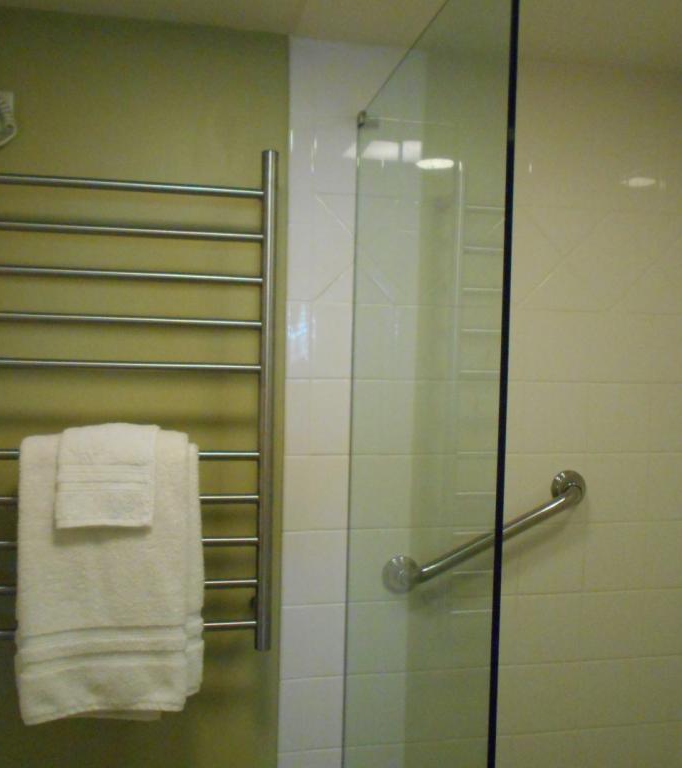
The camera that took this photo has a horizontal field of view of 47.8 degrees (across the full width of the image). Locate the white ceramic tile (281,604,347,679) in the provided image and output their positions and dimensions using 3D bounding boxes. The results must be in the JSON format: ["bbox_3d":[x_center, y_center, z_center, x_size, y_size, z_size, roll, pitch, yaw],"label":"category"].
[{"bbox_3d":[-0.053,0.527,1.579,0.140,0.152,0.010,1,3,-11],"label":"white ceramic tile"}]

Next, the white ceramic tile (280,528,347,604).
[{"bbox_3d":[-0.050,0.376,1.570,0.140,0.152,0.010,1,3,-11],"label":"white ceramic tile"}]

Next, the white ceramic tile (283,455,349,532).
[{"bbox_3d":[-0.047,0.222,1.562,0.140,0.152,0.010,1,3,-11],"label":"white ceramic tile"}]

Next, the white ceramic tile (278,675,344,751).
[{"bbox_3d":[-0.057,0.679,1.587,0.140,0.152,0.010,1,3,-11],"label":"white ceramic tile"}]

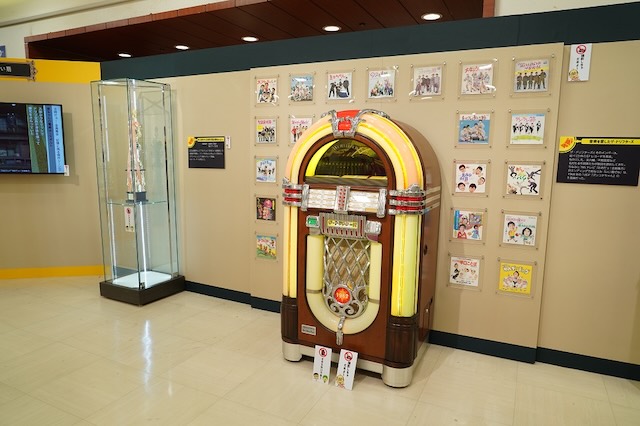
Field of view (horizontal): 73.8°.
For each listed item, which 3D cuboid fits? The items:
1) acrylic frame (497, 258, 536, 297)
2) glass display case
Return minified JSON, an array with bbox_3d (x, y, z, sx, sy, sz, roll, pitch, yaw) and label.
[{"bbox_3d":[1.248,0.422,2.715,0.222,0.228,0.020,4,9,25],"label":"acrylic frame"},{"bbox_3d":[-1.653,-0.187,3.881,0.530,1.900,0.510,5,10,28],"label":"glass display case"}]

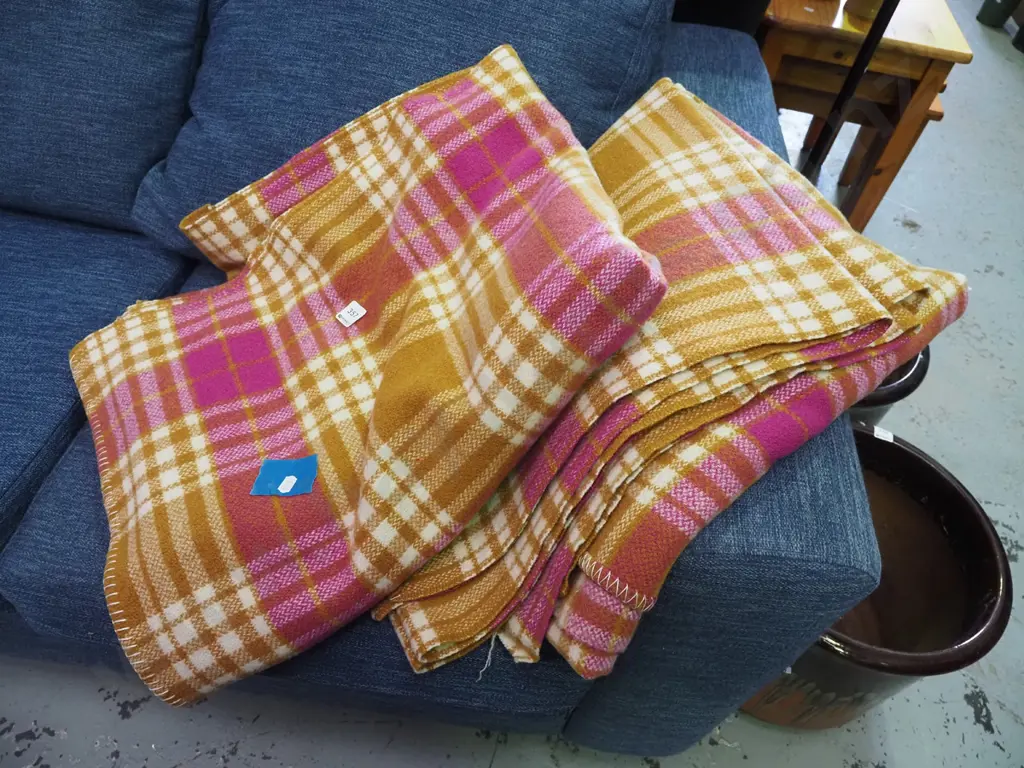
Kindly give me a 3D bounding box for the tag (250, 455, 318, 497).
[{"bbox_3d":[-0.296,0.121,0.924,0.085,0.007,0.053,-5,65,-5],"label":"tag"}]

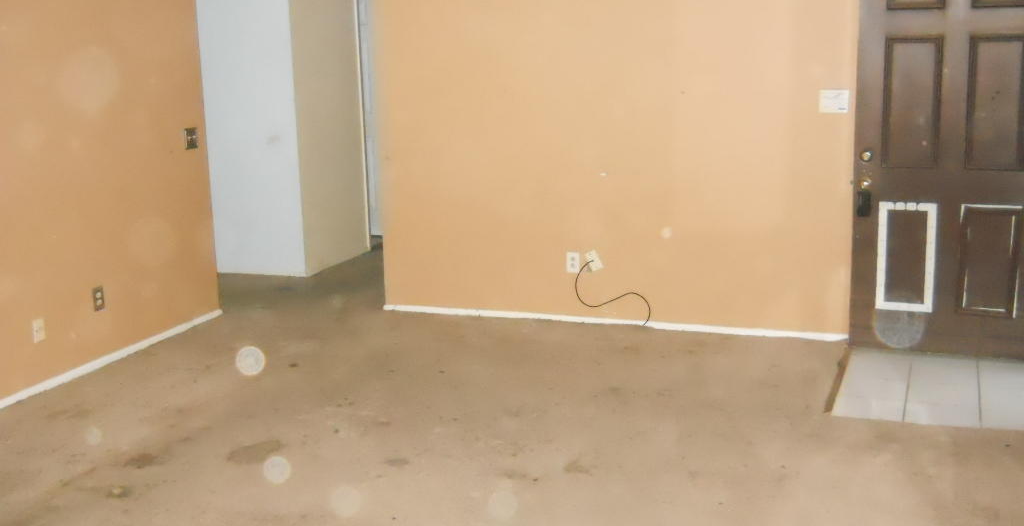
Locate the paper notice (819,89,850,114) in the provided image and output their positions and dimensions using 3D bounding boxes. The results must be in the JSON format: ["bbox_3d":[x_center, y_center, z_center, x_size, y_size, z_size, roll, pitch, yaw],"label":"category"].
[{"bbox_3d":[1.656,-0.829,5.617,0.149,0.117,0.006,3,12,19],"label":"paper notice"}]

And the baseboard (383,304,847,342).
[{"bbox_3d":[0.511,0.338,6.252,2.742,0.042,0.016,3,12,19],"label":"baseboard"}]

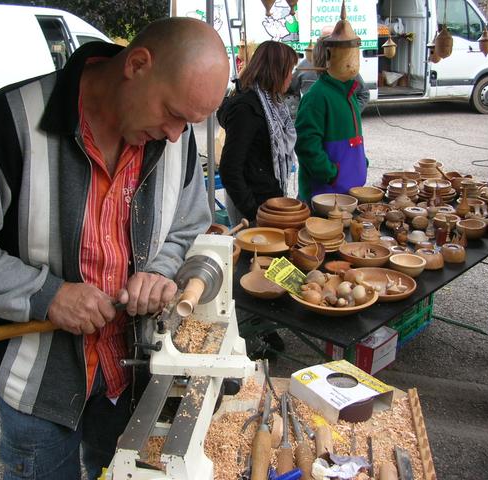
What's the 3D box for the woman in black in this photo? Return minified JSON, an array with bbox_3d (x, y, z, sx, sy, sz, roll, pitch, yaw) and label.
[{"bbox_3d":[0.076,-0.235,3.612,0.340,1.650,0.480,5,19,14],"label":"woman in black"}]

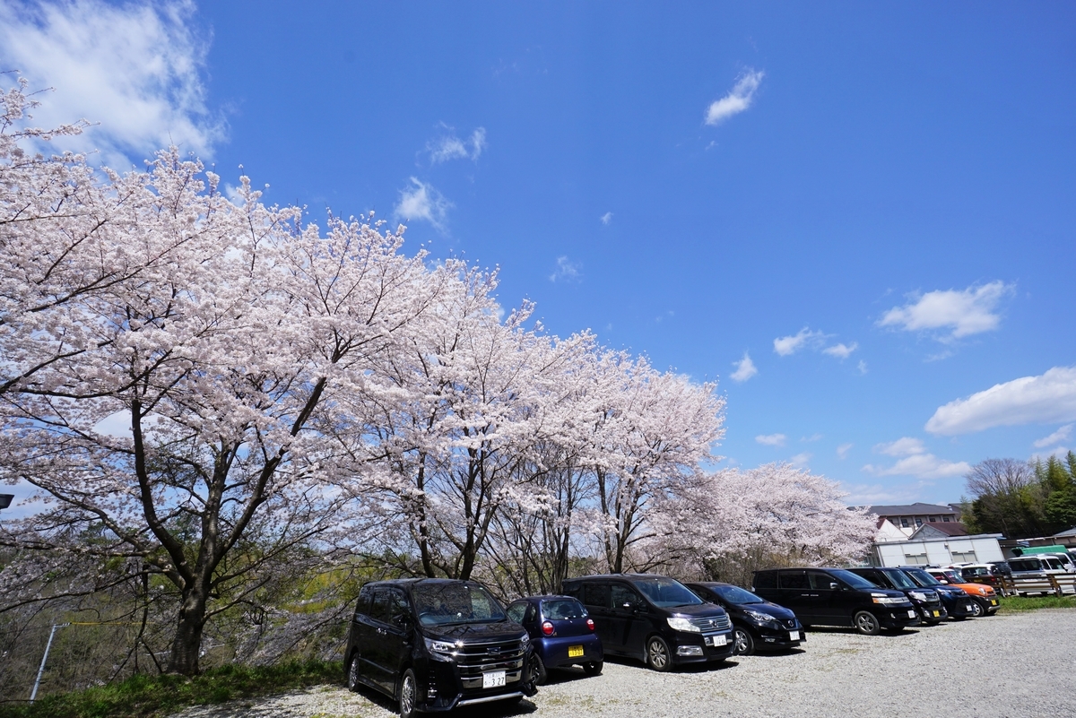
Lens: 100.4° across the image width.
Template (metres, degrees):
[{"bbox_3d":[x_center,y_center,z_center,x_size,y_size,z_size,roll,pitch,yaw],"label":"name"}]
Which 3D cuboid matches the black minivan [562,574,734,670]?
[{"bbox_3d":[2.518,6.272,11.012,1.695,1.815,4.690,13,-29,-27],"label":"black minivan"}]

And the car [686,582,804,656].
[{"bbox_3d":[4.965,6.925,12.191,1.695,1.520,4.100,13,-29,-28],"label":"car"}]

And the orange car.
[{"bbox_3d":[16.579,9.609,18.542,1.475,1.665,3.395,12,-29,-26],"label":"orange car"}]

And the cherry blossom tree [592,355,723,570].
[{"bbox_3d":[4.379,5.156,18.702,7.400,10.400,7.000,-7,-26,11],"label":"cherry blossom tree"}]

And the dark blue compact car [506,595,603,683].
[{"bbox_3d":[-0.108,6.175,10.148,1.475,1.510,3.285,16,-31,-32],"label":"dark blue compact car"}]

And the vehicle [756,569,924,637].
[{"bbox_3d":[9.806,8.004,15.073,1.705,1.850,4.610,12,-29,-26],"label":"vehicle"}]

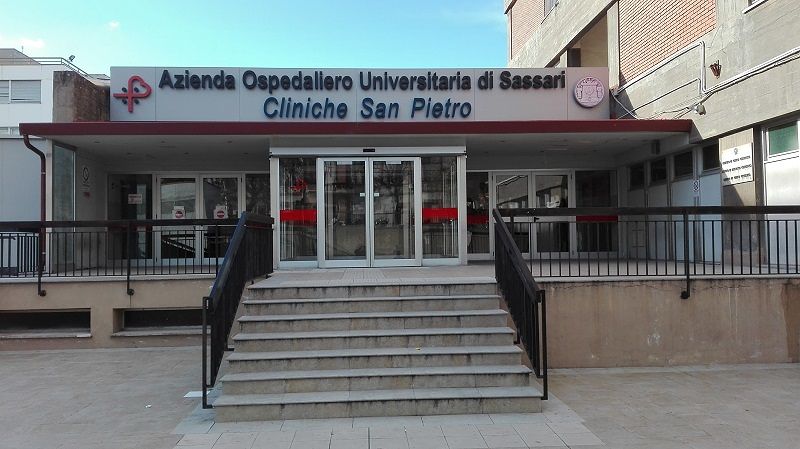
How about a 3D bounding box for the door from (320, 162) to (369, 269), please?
[{"bbox_3d":[-1.138,-0.238,11.706,1.049,2.239,0.070,-1,-1,-4],"label":"door"}]

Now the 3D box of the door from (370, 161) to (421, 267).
[{"bbox_3d":[-0.081,-0.253,11.781,1.072,2.245,0.070,-1,-1,-4],"label":"door"}]

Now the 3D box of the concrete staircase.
[{"bbox_3d":[-0.266,1.319,6.480,3.142,1.120,2.016,-1,-1,-4],"label":"concrete staircase"}]

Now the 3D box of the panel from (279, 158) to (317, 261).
[{"bbox_3d":[-2.081,-0.299,11.711,0.780,2.109,0.060,-1,-1,-4],"label":"panel"}]

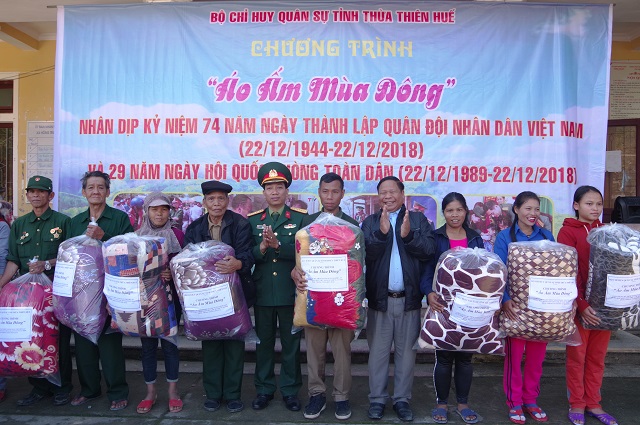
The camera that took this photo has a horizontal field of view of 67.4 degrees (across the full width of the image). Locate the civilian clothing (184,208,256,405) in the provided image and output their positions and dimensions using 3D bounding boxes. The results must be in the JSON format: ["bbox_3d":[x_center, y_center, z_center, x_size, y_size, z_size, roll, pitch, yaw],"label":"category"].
[{"bbox_3d":[-0.712,0.660,3.410,0.510,1.380,0.400,0,1,-6],"label":"civilian clothing"}]

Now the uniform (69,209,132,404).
[{"bbox_3d":[-1.525,0.632,3.330,0.470,1.375,0.330,0,0,-2],"label":"uniform"}]

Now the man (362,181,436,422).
[{"bbox_3d":[0.533,0.564,3.240,0.490,1.625,0.460,0,1,6],"label":"man"}]

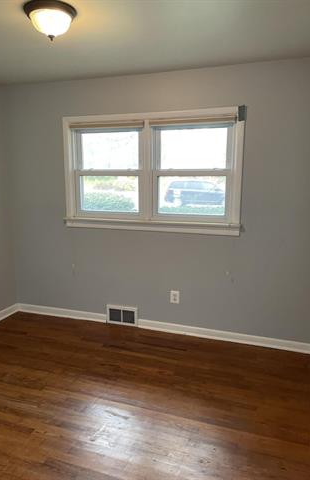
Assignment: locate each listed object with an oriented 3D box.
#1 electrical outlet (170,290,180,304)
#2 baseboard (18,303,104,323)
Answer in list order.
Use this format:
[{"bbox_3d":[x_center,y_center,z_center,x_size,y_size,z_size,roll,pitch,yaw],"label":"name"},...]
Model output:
[{"bbox_3d":[0.191,0.551,3.480,0.076,0.120,0.010,4,11,19],"label":"electrical outlet"},{"bbox_3d":[-1.035,0.795,3.945,1.120,0.089,0.017,4,11,19],"label":"baseboard"}]

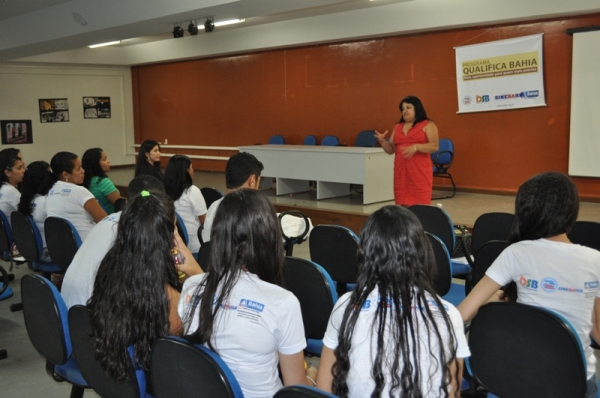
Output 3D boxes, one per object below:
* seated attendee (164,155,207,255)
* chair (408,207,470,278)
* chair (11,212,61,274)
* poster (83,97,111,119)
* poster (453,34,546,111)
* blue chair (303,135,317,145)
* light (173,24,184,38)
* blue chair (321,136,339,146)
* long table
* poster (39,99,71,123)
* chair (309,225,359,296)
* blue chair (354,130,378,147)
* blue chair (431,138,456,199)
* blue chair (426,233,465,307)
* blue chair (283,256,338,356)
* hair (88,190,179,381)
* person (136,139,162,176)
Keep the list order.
[{"bbox_3d":[-0.750,0.260,5.207,0.460,1.250,0.750,6,11,44],"label":"seated attendee"},{"bbox_3d":[1.036,0.461,4.747,0.540,0.900,0.580,6,11,44],"label":"chair"},{"bbox_3d":[-2.138,0.499,5.604,0.500,0.840,0.560,6,10,42],"label":"chair"},{"bbox_3d":[-5.048,-2.266,16.185,0.030,0.530,0.730,6,11,44],"label":"poster"},{"bbox_3d":[2.967,-1.851,9.738,1.460,1.020,0.040,1,7,45],"label":"poster"},{"bbox_3d":[0.015,-0.698,11.843,0.580,0.910,0.560,-6,9,-31],"label":"blue chair"},{"bbox_3d":[-1.688,-2.334,9.016,0.160,0.200,0.190,6,11,44],"label":"light"},{"bbox_3d":[0.396,-0.647,11.408,0.560,0.910,0.580,6,11,44],"label":"blue chair"},{"bbox_3d":[0.188,-0.412,9.848,2.580,0.723,0.680,6,11,43],"label":"long table"},{"bbox_3d":[-5.482,-1.978,14.524,0.020,0.513,0.671,6,11,43],"label":"poster"},{"bbox_3d":[0.374,0.568,4.674,0.500,0.840,0.560,5,10,38],"label":"chair"},{"bbox_3d":[0.901,-0.613,10.401,0.580,0.940,0.600,6,11,43],"label":"blue chair"},{"bbox_3d":[1.922,-0.449,9.412,0.550,0.835,0.600,4,9,34],"label":"blue chair"},{"bbox_3d":[0.932,0.592,4.404,0.500,0.840,0.560,4,10,36],"label":"blue chair"},{"bbox_3d":[0.179,0.684,3.218,0.540,0.900,0.580,6,11,44],"label":"blue chair"},{"bbox_3d":[-0.719,0.356,2.803,0.300,0.770,0.250,3,9,30],"label":"hair"},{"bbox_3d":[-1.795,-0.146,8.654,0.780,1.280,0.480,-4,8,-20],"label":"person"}]

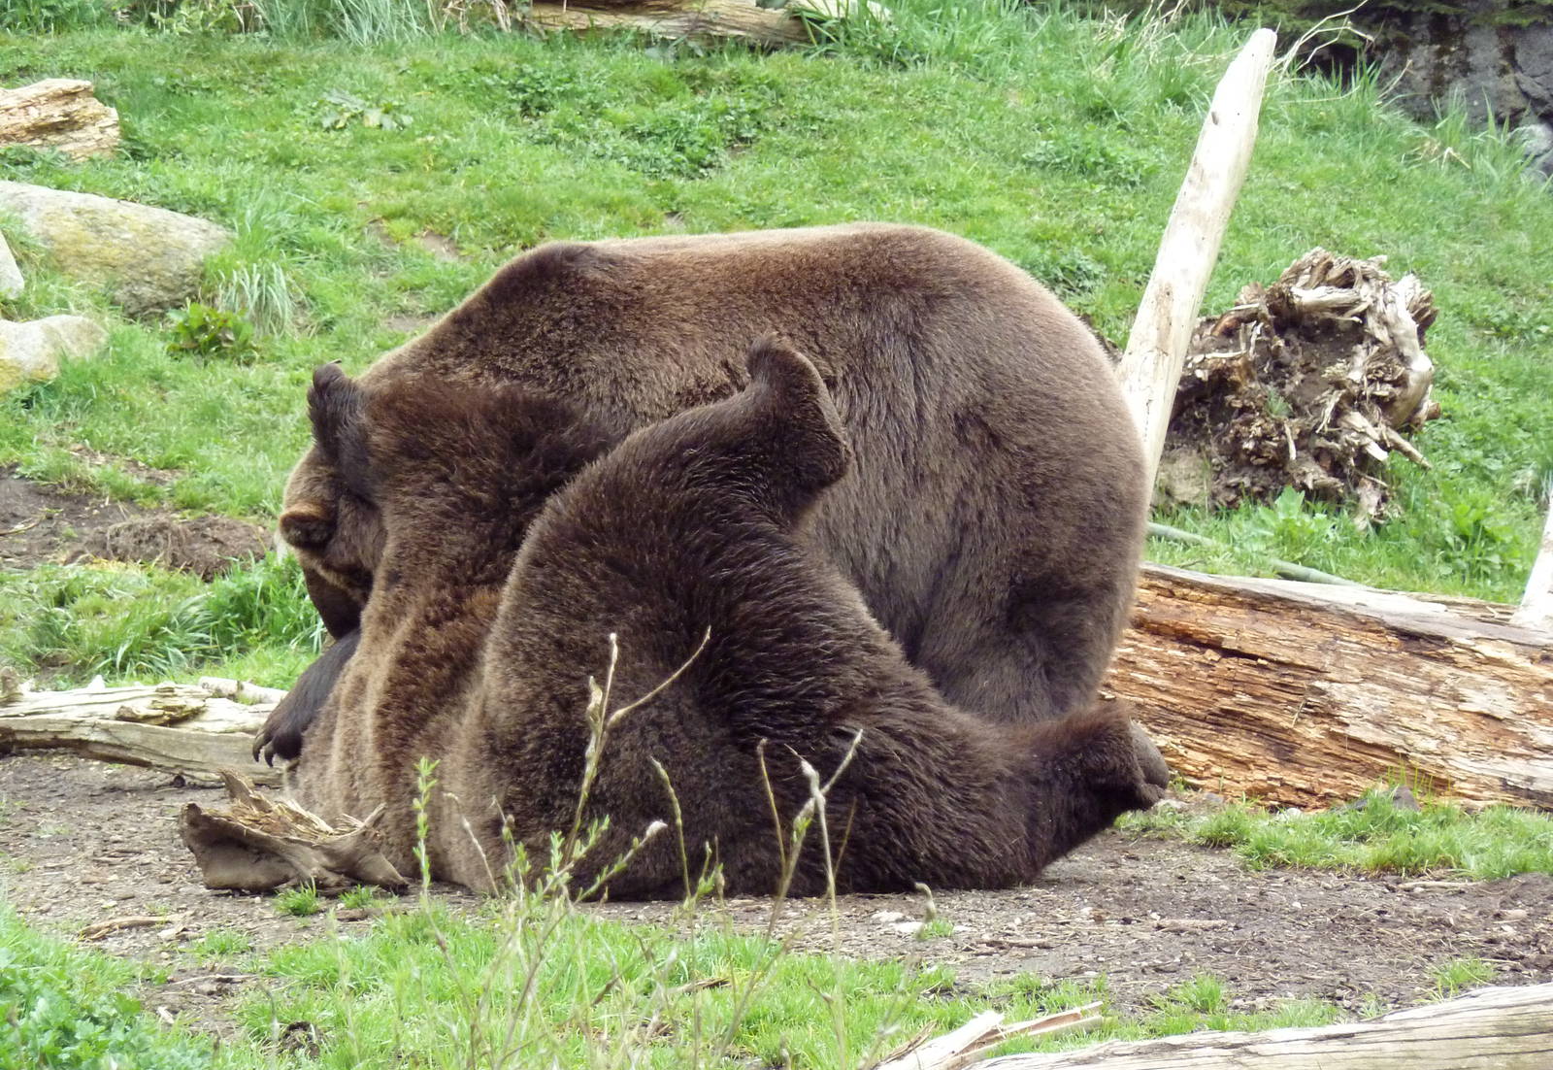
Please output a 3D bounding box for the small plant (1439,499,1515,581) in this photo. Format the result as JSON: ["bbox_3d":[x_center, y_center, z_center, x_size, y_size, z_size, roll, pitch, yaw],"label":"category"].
[{"bbox_3d":[1.496,0.012,24.900,0.160,0.160,0.150,0,8,0],"label":"small plant"}]

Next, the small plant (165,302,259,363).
[{"bbox_3d":[-1.259,-0.450,26.000,0.200,0.130,0.180,0,8,0],"label":"small plant"}]

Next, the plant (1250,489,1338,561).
[{"bbox_3d":[1.105,-0.022,24.900,0.180,0.140,0.160,0,8,0],"label":"plant"}]

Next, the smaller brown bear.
[{"bbox_3d":[-0.101,0.178,24.600,1.800,1.120,1.100,3,8,21],"label":"smaller brown bear"}]

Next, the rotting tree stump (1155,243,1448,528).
[{"bbox_3d":[1.140,-0.324,25.400,0.620,0.550,0.500,0,8,0],"label":"rotting tree stump"}]

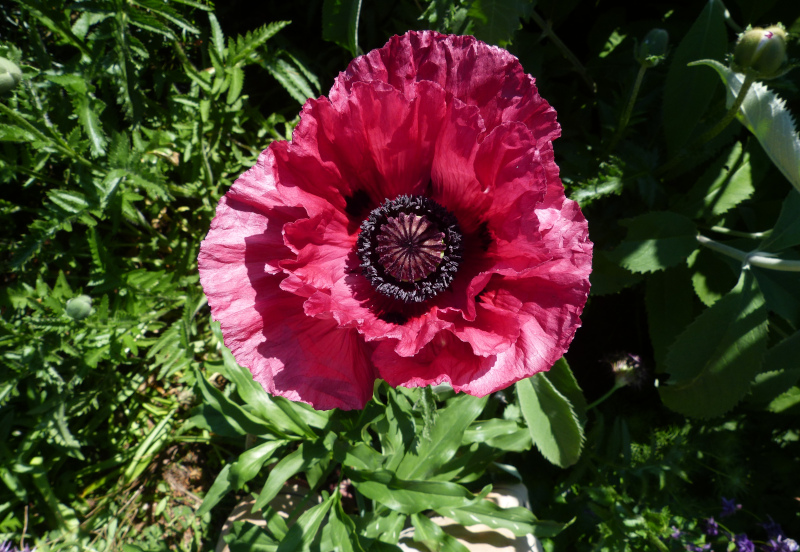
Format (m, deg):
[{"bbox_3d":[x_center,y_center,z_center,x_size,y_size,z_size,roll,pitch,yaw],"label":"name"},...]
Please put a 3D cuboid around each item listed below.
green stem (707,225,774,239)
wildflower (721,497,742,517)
[{"bbox_3d":[0.236,-0.031,0.400,0.046,0.006,0.006,3,72,6],"label":"green stem"},{"bbox_3d":[0.400,0.279,0.700,0.025,0.022,0.025,17,61,10],"label":"wildflower"}]

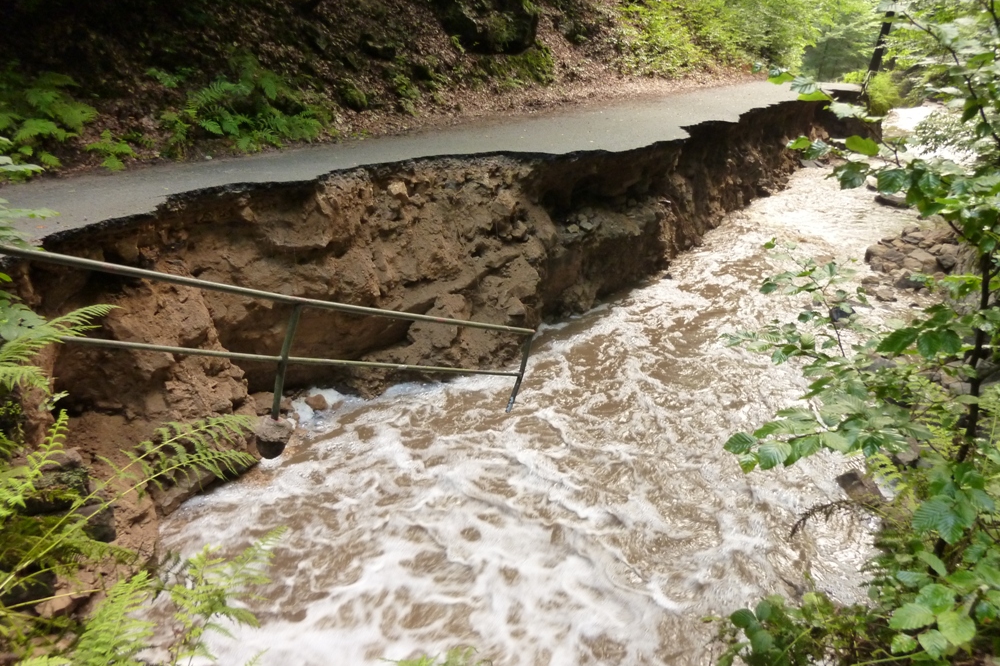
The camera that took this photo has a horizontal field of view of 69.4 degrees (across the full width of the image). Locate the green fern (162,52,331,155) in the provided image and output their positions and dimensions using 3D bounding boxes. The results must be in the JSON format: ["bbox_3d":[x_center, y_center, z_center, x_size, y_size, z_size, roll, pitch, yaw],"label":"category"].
[{"bbox_3d":[-2.729,-2.551,7.900,1.000,0.970,1.420,16,27,34],"label":"green fern"}]

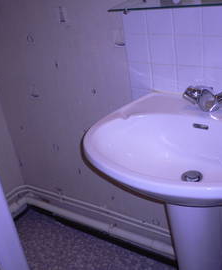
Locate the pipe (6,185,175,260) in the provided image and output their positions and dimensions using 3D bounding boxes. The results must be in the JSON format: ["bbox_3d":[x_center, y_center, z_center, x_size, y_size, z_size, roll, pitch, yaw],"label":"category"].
[{"bbox_3d":[-0.154,0.462,1.921,1.050,0.177,0.167,12,34,35],"label":"pipe"}]

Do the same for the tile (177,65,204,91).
[{"bbox_3d":[0.274,-0.189,1.254,0.100,0.100,0.008,13,33,38],"label":"tile"}]

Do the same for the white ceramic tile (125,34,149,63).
[{"bbox_3d":[0.102,-0.317,1.334,0.100,0.100,0.008,13,33,38],"label":"white ceramic tile"}]

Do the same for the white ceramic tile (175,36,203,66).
[{"bbox_3d":[0.261,-0.279,1.211,0.099,0.099,0.010,12,34,35],"label":"white ceramic tile"}]

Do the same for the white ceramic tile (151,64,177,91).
[{"bbox_3d":[0.195,-0.208,1.316,0.100,0.100,0.008,13,33,38],"label":"white ceramic tile"}]

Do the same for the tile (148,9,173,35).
[{"bbox_3d":[0.167,-0.389,1.227,0.100,0.100,0.008,13,33,38],"label":"tile"}]

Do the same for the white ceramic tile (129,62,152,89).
[{"bbox_3d":[0.116,-0.226,1.378,0.100,0.100,0.008,13,33,38],"label":"white ceramic tile"}]

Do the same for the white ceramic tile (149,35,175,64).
[{"bbox_3d":[0.180,-0.296,1.269,0.099,0.099,0.010,12,34,35],"label":"white ceramic tile"}]

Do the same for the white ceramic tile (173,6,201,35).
[{"bbox_3d":[0.245,-0.371,1.165,0.100,0.100,0.008,13,33,38],"label":"white ceramic tile"}]

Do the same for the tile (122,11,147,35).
[{"bbox_3d":[0.087,-0.402,1.280,0.099,0.099,0.010,12,34,35],"label":"tile"}]

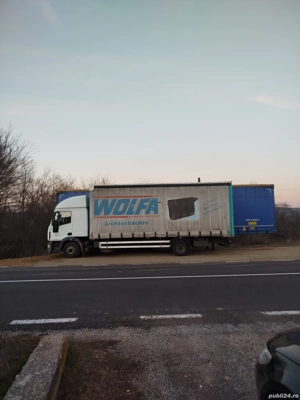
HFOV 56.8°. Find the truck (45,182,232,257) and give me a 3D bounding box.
[{"bbox_3d":[-0.540,1.140,15.600,9.780,3.720,2.530,-1,-4,1],"label":"truck"}]

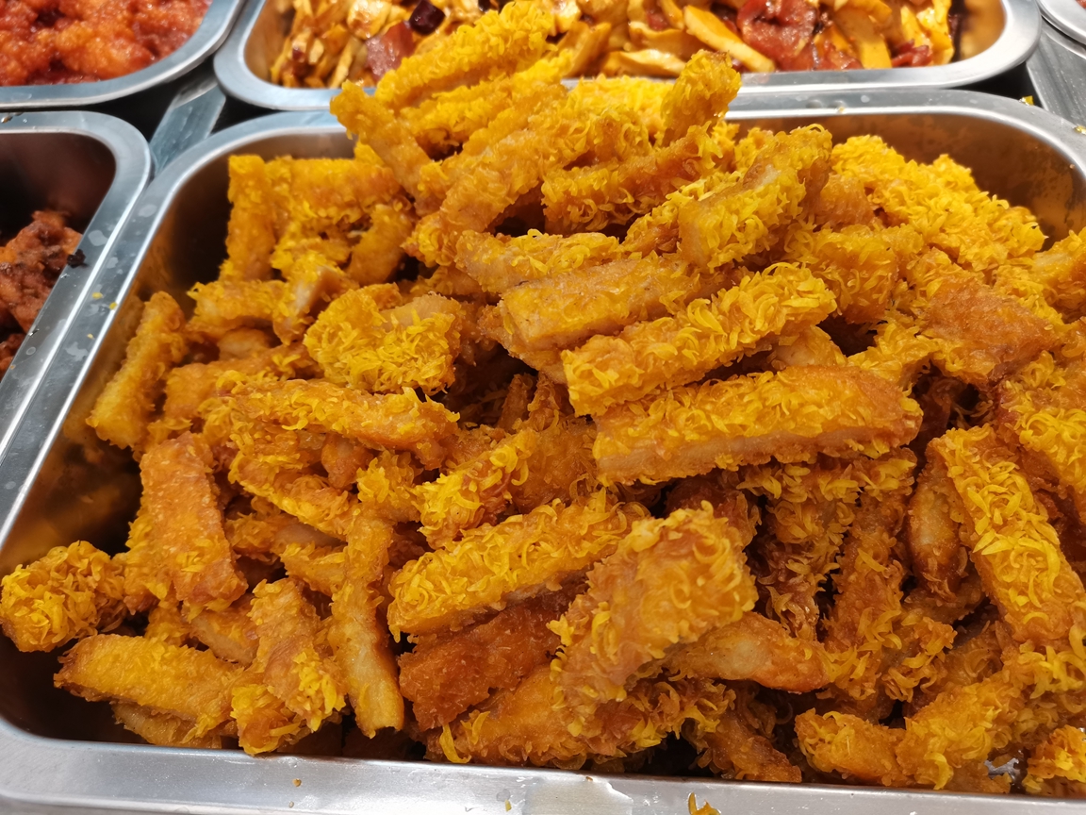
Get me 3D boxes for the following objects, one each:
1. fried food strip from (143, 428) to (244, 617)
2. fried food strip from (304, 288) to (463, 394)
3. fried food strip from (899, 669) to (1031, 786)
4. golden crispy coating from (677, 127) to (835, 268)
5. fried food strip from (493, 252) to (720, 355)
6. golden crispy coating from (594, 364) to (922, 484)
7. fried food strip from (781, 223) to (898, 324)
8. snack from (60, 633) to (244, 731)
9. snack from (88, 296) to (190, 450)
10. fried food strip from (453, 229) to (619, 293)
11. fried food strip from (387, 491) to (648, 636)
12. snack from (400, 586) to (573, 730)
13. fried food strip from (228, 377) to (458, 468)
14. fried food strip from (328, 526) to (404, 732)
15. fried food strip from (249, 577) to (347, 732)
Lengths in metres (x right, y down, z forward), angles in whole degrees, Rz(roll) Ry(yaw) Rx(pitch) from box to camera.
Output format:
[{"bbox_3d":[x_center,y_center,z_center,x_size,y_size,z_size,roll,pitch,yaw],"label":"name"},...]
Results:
[{"bbox_3d":[-0.114,0.037,0.267,0.021,0.015,0.053,-17,74,-5],"label":"fried food strip"},{"bbox_3d":[-0.055,-0.023,0.281,0.047,0.022,0.026,5,75,10],"label":"fried food strip"},{"bbox_3d":[0.109,0.080,0.209,0.034,0.018,0.020,-28,56,0],"label":"fried food strip"},{"bbox_3d":[0.077,-0.075,0.292,0.055,0.017,0.018,-34,58,-3],"label":"golden crispy coating"},{"bbox_3d":[0.024,-0.036,0.282,0.075,0.016,0.020,-9,55,8],"label":"fried food strip"},{"bbox_3d":[0.060,0.004,0.232,0.085,0.016,0.021,-6,54,2],"label":"golden crispy coating"},{"bbox_3d":[0.091,-0.042,0.258,0.036,0.023,0.022,1,74,-2],"label":"fried food strip"},{"bbox_3d":[-0.133,0.093,0.276,0.063,0.012,0.019,4,57,13],"label":"snack"},{"bbox_3d":[-0.168,-0.017,0.339,0.016,0.016,0.061,7,62,11],"label":"snack"},{"bbox_3d":[0.000,-0.046,0.258,0.053,0.016,0.019,4,55,15],"label":"fried food strip"},{"bbox_3d":[-0.005,0.043,0.228,0.069,0.017,0.021,-15,54,-4],"label":"fried food strip"},{"bbox_3d":[-0.015,0.080,0.261,0.058,0.014,0.021,-23,57,-3],"label":"snack"},{"bbox_3d":[-0.076,0.004,0.302,0.091,0.015,0.017,9,58,18],"label":"fried food strip"},{"bbox_3d":[-0.057,0.072,0.267,0.016,0.015,0.061,-8,71,1],"label":"fried food strip"},{"bbox_3d":[-0.077,0.077,0.259,0.019,0.016,0.043,-20,73,-8],"label":"fried food strip"}]

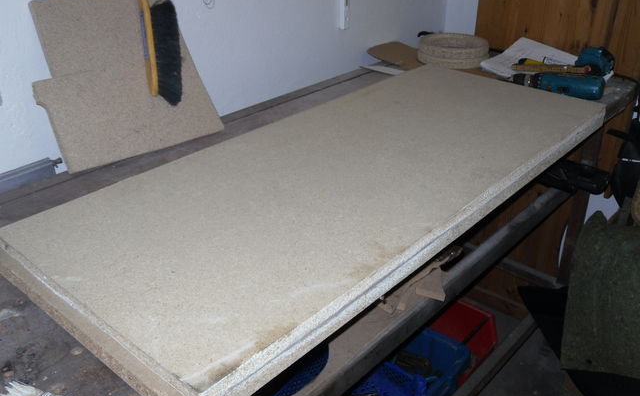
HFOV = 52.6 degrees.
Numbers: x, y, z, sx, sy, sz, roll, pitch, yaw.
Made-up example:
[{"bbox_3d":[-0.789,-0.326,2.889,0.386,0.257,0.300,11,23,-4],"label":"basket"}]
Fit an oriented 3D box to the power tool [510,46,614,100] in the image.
[{"bbox_3d":[0.663,-0.351,1.772,0.230,0.083,0.245,12,30,20],"label":"power tool"}]

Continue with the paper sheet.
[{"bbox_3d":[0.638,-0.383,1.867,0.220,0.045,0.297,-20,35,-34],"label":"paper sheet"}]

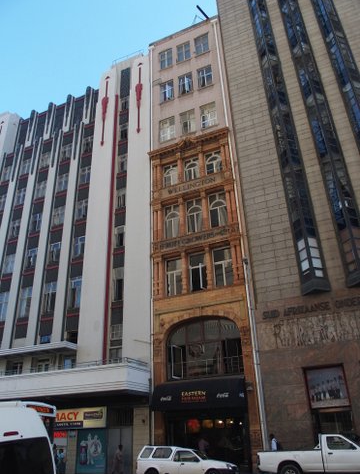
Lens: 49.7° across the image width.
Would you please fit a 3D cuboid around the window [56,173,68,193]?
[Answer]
[{"bbox_3d":[-10.321,-4.770,34.079,1.270,1.920,0.150,-13,-28,21],"label":"window"}]

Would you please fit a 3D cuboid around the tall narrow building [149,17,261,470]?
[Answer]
[{"bbox_3d":[2.082,-2.023,30.301,6.688,34.210,7.200,-13,-28,20],"label":"tall narrow building"}]

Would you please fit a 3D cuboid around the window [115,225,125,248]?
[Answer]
[{"bbox_3d":[-4.484,-0.018,29.613,1.001,1.809,0.200,-13,-28,21],"label":"window"}]

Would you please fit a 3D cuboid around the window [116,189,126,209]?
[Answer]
[{"bbox_3d":[-4.595,-3.038,31.063,1.043,1.782,0.200,-13,-28,21],"label":"window"}]

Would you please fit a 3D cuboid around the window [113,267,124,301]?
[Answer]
[{"bbox_3d":[-4.314,3.337,27.200,0.990,2.460,0.150,-13,-28,21],"label":"window"}]

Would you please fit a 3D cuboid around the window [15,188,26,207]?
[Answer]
[{"bbox_3d":[-15.009,-3.772,36.721,1.474,1.750,0.200,-13,-28,21],"label":"window"}]

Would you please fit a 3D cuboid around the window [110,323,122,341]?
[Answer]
[{"bbox_3d":[-4.225,6.395,26.102,1.000,1.051,0.160,-13,-28,20],"label":"window"}]

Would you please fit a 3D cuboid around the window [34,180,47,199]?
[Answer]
[{"bbox_3d":[-12.694,-4.326,35.449,1.200,1.742,0.160,-13,-28,20],"label":"window"}]

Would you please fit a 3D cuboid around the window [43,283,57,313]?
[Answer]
[{"bbox_3d":[-10.052,4.778,30.244,1.522,2.553,0.200,-13,-28,21],"label":"window"}]

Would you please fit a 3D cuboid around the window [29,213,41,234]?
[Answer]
[{"bbox_3d":[-12.474,-1.176,33.473,1.320,1.910,0.150,-13,-28,21],"label":"window"}]

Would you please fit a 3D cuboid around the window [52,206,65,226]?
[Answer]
[{"bbox_3d":[-10.308,-1.966,33.189,1.200,1.740,0.160,-13,-28,20],"label":"window"}]

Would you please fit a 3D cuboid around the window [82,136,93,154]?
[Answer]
[{"bbox_3d":[-8.306,-8.379,35.185,1.200,1.715,0.160,-13,-28,20],"label":"window"}]

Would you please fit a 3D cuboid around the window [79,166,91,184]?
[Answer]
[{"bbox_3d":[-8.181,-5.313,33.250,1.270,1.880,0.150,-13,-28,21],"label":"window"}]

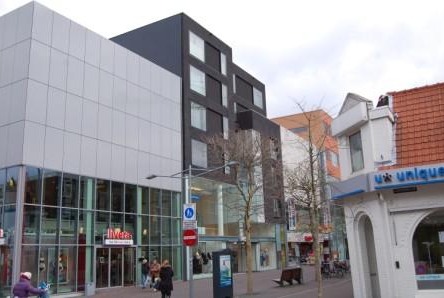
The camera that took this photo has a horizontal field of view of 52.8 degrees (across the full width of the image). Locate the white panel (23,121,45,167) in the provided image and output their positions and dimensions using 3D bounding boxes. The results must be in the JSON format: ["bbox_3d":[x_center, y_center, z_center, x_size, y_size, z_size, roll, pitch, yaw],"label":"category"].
[{"bbox_3d":[-10.322,-0.210,24.614,0.100,2.454,1.358,-10,-16,30],"label":"white panel"}]

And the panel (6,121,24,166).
[{"bbox_3d":[-11.208,-0.229,24.411,1.396,2.454,0.100,-10,-16,30],"label":"panel"}]

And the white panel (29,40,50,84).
[{"bbox_3d":[-11.029,-5.248,27.148,0.070,2.522,1.323,-10,-16,30],"label":"white panel"}]

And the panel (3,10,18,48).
[{"bbox_3d":[-11.645,-6.556,24.716,1.130,2.221,0.100,-9,-15,29],"label":"panel"}]

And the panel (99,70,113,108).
[{"bbox_3d":[-7.774,-4.029,30.056,0.100,2.454,1.280,-10,-16,30],"label":"panel"}]

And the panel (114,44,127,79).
[{"bbox_3d":[-7.180,-6.132,31.685,0.100,2.360,1.280,-10,-16,30],"label":"panel"}]

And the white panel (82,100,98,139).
[{"bbox_3d":[-8.366,-1.881,28.415,0.100,2.454,1.280,-10,-16,30],"label":"white panel"}]

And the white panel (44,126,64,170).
[{"bbox_3d":[-8.923,0.029,23.736,0.100,2.304,1.191,-9,-15,30],"label":"white panel"}]

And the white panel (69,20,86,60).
[{"bbox_3d":[-9.707,-7.200,29.991,0.070,2.443,1.323,-10,-16,30],"label":"white panel"}]

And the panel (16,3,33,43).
[{"bbox_3d":[-10.560,-6.724,24.118,1.370,2.221,0.100,-9,-15,29],"label":"panel"}]

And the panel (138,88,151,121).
[{"bbox_3d":[-5.758,-3.324,33.247,0.100,2.454,1.280,-10,-16,30],"label":"panel"}]

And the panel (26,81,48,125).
[{"bbox_3d":[-10.402,-2.594,25.191,0.100,2.454,1.358,-10,-16,30],"label":"panel"}]

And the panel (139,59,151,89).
[{"bbox_3d":[-6.184,-5.962,35.614,0.070,2.443,1.323,-10,-16,30],"label":"panel"}]

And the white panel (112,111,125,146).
[{"bbox_3d":[-7.417,-1.523,32.168,0.070,2.522,1.323,-10,-16,30],"label":"white panel"}]

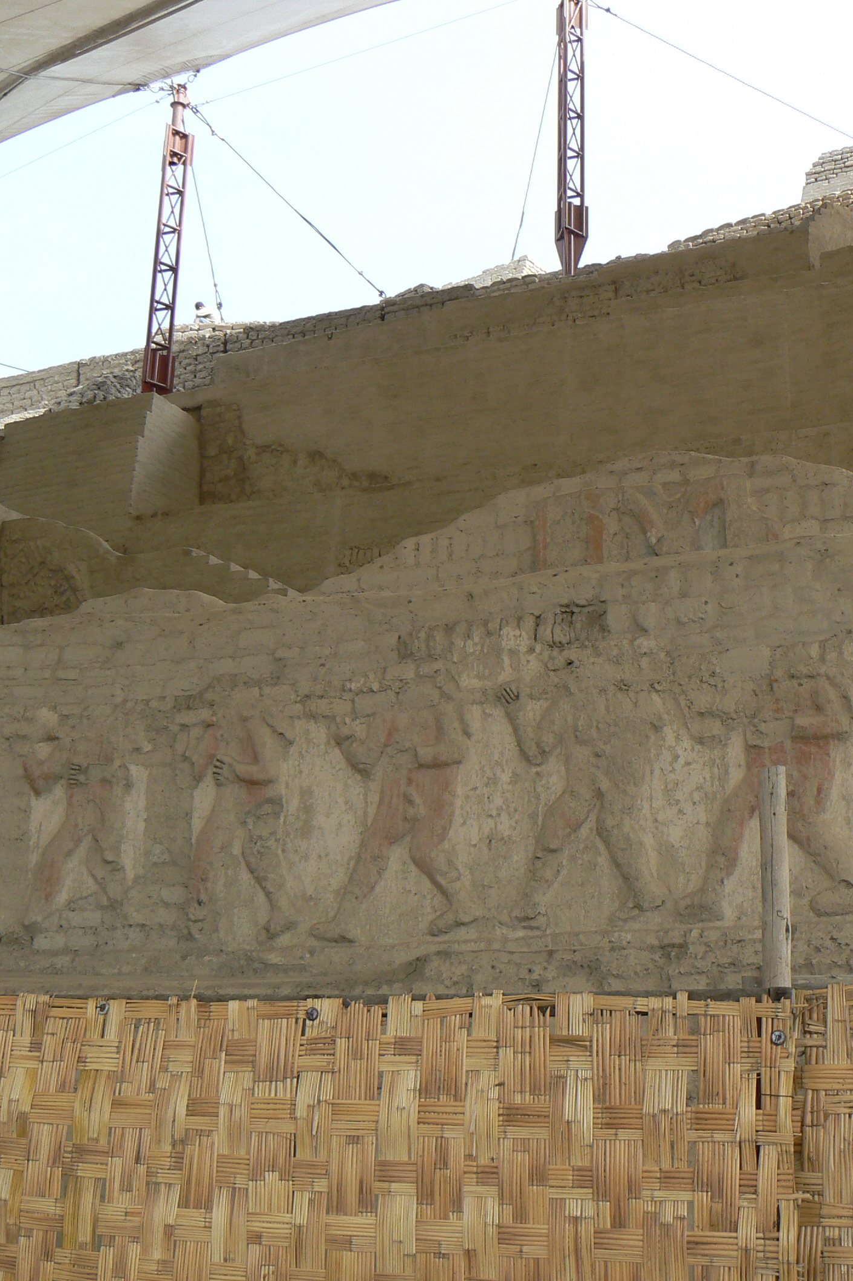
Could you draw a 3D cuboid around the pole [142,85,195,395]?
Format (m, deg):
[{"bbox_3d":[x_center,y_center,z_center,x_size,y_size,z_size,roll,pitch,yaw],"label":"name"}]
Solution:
[{"bbox_3d":[-5.088,-7.901,35.000,0.500,6.607,0.500,-3,-14,24],"label":"pole"}]

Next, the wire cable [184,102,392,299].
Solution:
[{"bbox_3d":[-2.776,-8.580,34.500,4.042,4.543,0.100,-3,-13,14],"label":"wire cable"}]

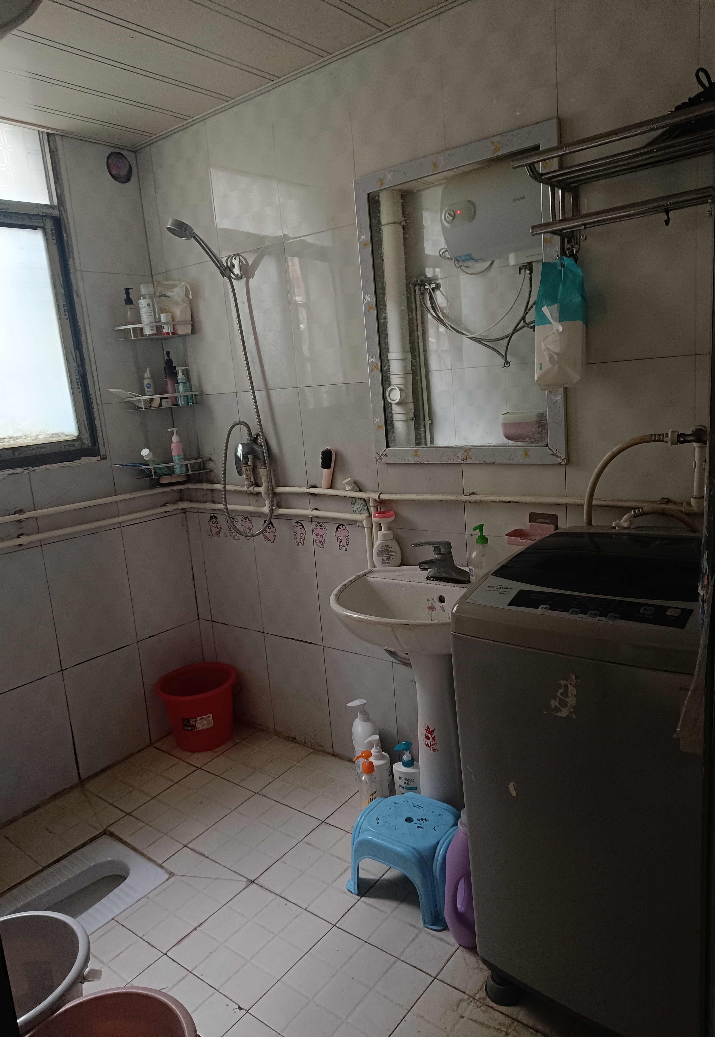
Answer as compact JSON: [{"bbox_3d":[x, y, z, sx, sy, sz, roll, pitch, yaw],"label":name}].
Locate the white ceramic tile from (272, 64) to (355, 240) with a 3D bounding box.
[{"bbox_3d":[-0.130,-1.071,2.123,0.300,0.440,0.012,4,14,39],"label":"white ceramic tile"}]

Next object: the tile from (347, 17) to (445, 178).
[{"bbox_3d":[0.099,-1.057,1.951,0.298,0.433,0.010,4,14,39],"label":"tile"}]

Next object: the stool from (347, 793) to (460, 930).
[{"bbox_3d":[0.147,0.875,1.896,0.285,0.190,0.245,4,14,39],"label":"stool"}]

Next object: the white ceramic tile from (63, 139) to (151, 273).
[{"bbox_3d":[-0.883,-1.089,2.541,0.010,0.433,0.300,5,15,40],"label":"white ceramic tile"}]

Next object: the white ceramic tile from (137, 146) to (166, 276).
[{"bbox_3d":[-0.741,-1.114,2.607,0.082,0.438,0.012,4,14,39],"label":"white ceramic tile"}]

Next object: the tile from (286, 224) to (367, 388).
[{"bbox_3d":[-0.089,-0.637,2.196,0.300,0.446,0.012,4,14,39],"label":"tile"}]

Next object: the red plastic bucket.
[{"bbox_3d":[-0.606,0.737,2.779,0.305,0.245,0.305,-5,11,1],"label":"red plastic bucket"}]

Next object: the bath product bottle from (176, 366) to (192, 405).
[{"bbox_3d":[-0.647,-0.490,2.656,0.055,0.140,0.050,-2,12,14],"label":"bath product bottle"}]

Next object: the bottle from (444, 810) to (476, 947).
[{"bbox_3d":[0.284,0.834,1.728,0.100,0.305,0.170,4,14,39],"label":"bottle"}]

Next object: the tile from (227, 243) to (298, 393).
[{"bbox_3d":[-0.322,-0.654,2.384,0.300,0.446,0.012,4,14,39],"label":"tile"}]

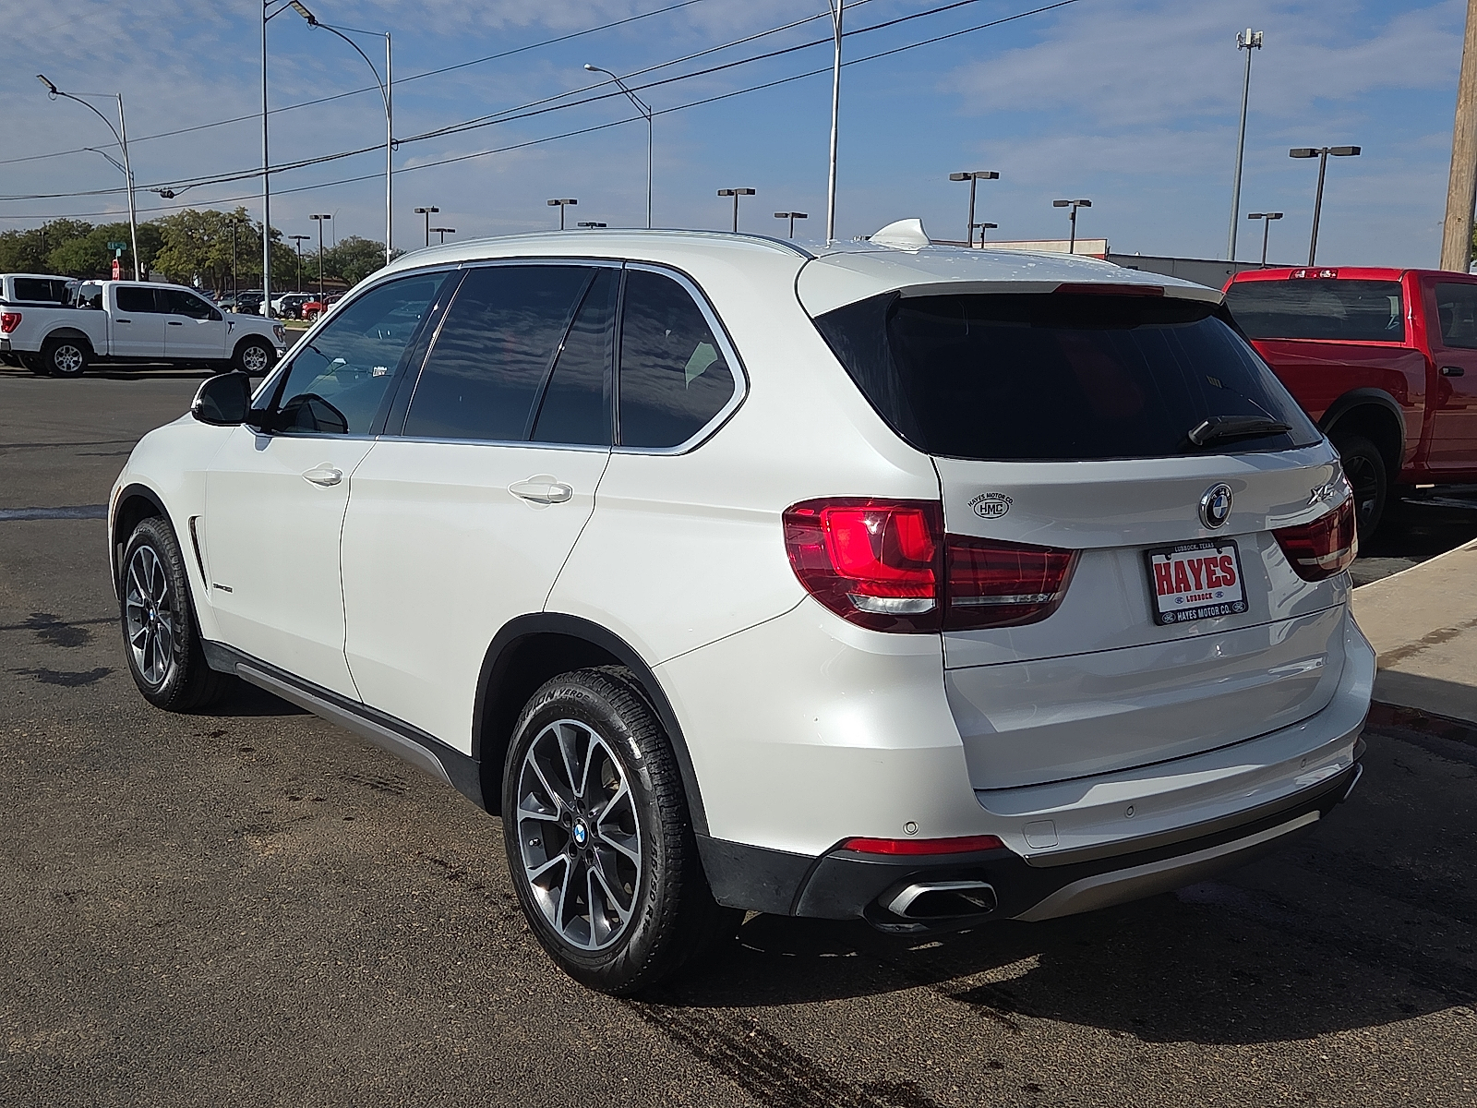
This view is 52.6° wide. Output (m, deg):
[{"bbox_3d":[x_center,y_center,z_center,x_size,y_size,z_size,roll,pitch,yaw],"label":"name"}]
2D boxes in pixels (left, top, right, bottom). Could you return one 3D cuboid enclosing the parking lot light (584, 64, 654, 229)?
[{"bbox_3d":[-4.374,-11.989,53.755,2.970,10.405,0.360,-5,11,-39],"label":"parking lot light"}]

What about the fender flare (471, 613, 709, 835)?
[{"bbox_3d":[-0.324,0.344,3.301,0.090,0.430,0.950,-5,11,-39],"label":"fender flare"}]

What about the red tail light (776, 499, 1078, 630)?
[{"bbox_3d":[0.383,0.003,2.842,0.575,0.262,0.260,-5,11,-39],"label":"red tail light"}]

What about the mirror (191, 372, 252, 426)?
[{"bbox_3d":[-1.619,-0.486,4.703,0.205,0.178,0.140,-5,11,-39],"label":"mirror"}]

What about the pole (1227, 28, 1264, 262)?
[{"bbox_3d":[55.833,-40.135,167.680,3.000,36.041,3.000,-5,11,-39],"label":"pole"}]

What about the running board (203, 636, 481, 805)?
[{"bbox_3d":[-1.199,0.439,4.457,0.150,0.155,1.980,-5,11,-39],"label":"running board"}]

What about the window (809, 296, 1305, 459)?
[{"bbox_3d":[0.822,-0.366,3.247,1.380,0.460,0.170,-5,-28,-39],"label":"window"}]

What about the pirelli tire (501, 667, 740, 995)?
[{"bbox_3d":[-0.269,0.611,3.413,0.265,0.735,0.738,-5,11,-39],"label":"pirelli tire"}]

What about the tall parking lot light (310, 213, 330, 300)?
[{"bbox_3d":[-29.329,-20.080,105.000,1.450,7.500,0.500,0,9,-16],"label":"tall parking lot light"}]

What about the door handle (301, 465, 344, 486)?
[{"bbox_3d":[-1.188,-0.225,4.280,0.050,0.055,0.260,-5,11,-39],"label":"door handle"}]

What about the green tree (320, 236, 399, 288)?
[{"bbox_3d":[-31.728,-23.132,125.000,7.000,7.000,7.000,0,9,-14],"label":"green tree"}]

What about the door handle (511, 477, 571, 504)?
[{"bbox_3d":[-0.449,-0.143,3.357,0.060,0.055,0.262,-5,11,-39],"label":"door handle"}]

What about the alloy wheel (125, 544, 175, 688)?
[{"bbox_3d":[-2.134,0.223,5.653,0.200,0.517,0.517,-5,11,-39],"label":"alloy wheel"}]

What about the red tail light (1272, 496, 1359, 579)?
[{"bbox_3d":[1.355,-0.063,3.617,0.225,0.245,0.570,10,12,43],"label":"red tail light"}]

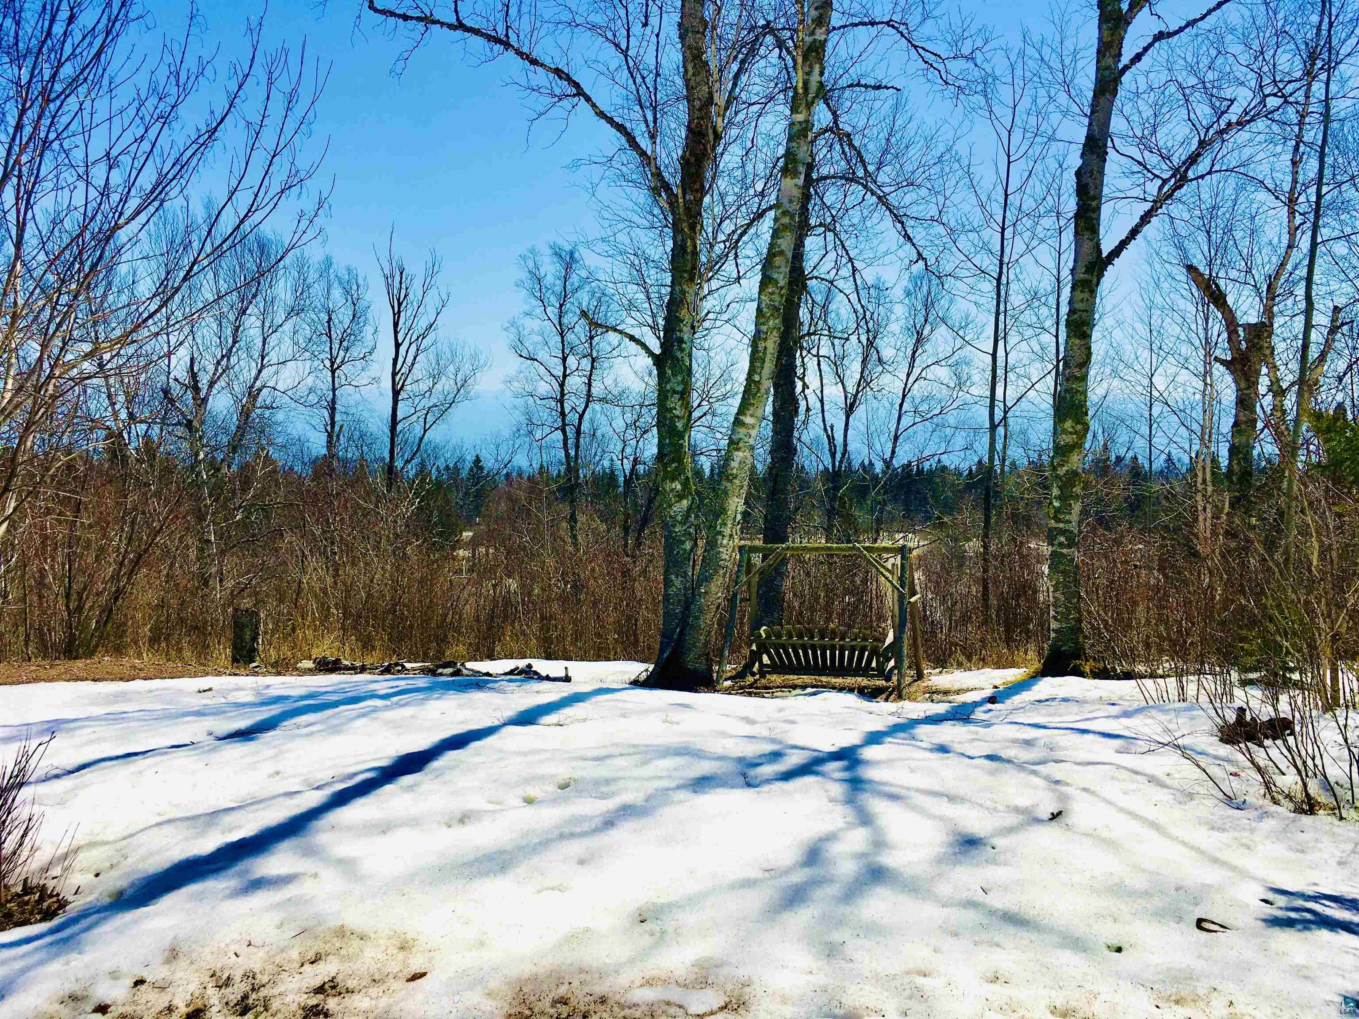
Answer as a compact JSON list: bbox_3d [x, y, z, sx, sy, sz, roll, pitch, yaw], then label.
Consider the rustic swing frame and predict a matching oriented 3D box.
[{"bbox_3d":[1.719,1.251,13.806,2.350,1.660,1.180,2,6,21],"label":"rustic swing frame"}]

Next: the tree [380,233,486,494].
[{"bbox_3d":[-7.578,-3.751,34.799,3.310,9.100,3.140,-1,6,-12],"label":"tree"}]

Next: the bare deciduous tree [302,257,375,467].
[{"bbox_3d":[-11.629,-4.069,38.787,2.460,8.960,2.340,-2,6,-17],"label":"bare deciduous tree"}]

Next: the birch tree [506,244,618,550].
[{"bbox_3d":[-3.606,-3.361,34.839,3.410,9.380,3.240,-1,6,-6],"label":"birch tree"}]

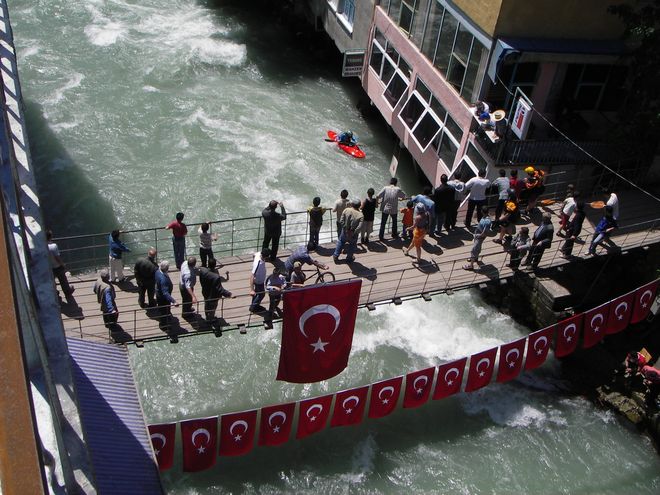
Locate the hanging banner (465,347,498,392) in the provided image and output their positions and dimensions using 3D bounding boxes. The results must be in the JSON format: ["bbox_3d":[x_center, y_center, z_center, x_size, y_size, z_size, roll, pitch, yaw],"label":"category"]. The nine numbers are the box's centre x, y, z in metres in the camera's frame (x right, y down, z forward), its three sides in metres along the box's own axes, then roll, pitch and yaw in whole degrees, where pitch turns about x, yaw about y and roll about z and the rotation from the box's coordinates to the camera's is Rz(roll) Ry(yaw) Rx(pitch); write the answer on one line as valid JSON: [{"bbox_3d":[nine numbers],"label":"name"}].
[{"bbox_3d":[3.360,2.725,16.131,0.710,1.040,0.120,-11,34,-24],"label":"hanging banner"}]

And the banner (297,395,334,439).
[{"bbox_3d":[-0.309,3.380,14.489,0.710,1.040,0.120,-11,39,-24],"label":"banner"}]

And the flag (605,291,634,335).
[{"bbox_3d":[6.714,1.605,16.864,0.700,1.040,0.100,-12,30,-25],"label":"flag"}]

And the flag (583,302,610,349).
[{"bbox_3d":[6.222,1.854,17.095,0.710,1.040,0.120,-11,29,-24],"label":"flag"}]

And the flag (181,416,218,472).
[{"bbox_3d":[-2.190,3.394,12.432,0.700,1.040,0.100,-12,25,-25],"label":"flag"}]

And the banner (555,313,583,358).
[{"bbox_3d":[5.342,2.055,16.339,0.700,1.040,0.100,-12,30,-25],"label":"banner"}]

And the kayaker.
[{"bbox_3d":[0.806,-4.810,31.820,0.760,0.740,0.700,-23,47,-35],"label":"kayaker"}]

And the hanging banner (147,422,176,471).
[{"bbox_3d":[-3.036,3.559,12.857,0.710,1.040,0.120,-11,31,-24],"label":"hanging banner"}]

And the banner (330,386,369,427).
[{"bbox_3d":[0.407,3.289,14.854,0.710,1.040,0.120,-11,39,-24],"label":"banner"}]

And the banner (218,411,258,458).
[{"bbox_3d":[-1.625,3.334,12.931,0.700,1.040,0.100,-12,37,-25],"label":"banner"}]

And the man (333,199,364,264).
[{"bbox_3d":[0.439,-0.382,16.750,0.580,1.760,0.600,30,42,27],"label":"man"}]

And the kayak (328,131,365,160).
[{"bbox_3d":[0.680,-4.182,29.500,0.680,0.420,2.380,-20,45,-32],"label":"kayak"}]

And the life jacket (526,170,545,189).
[{"bbox_3d":[5.474,-1.804,19.300,0.340,0.500,0.450,16,37,11],"label":"life jacket"}]

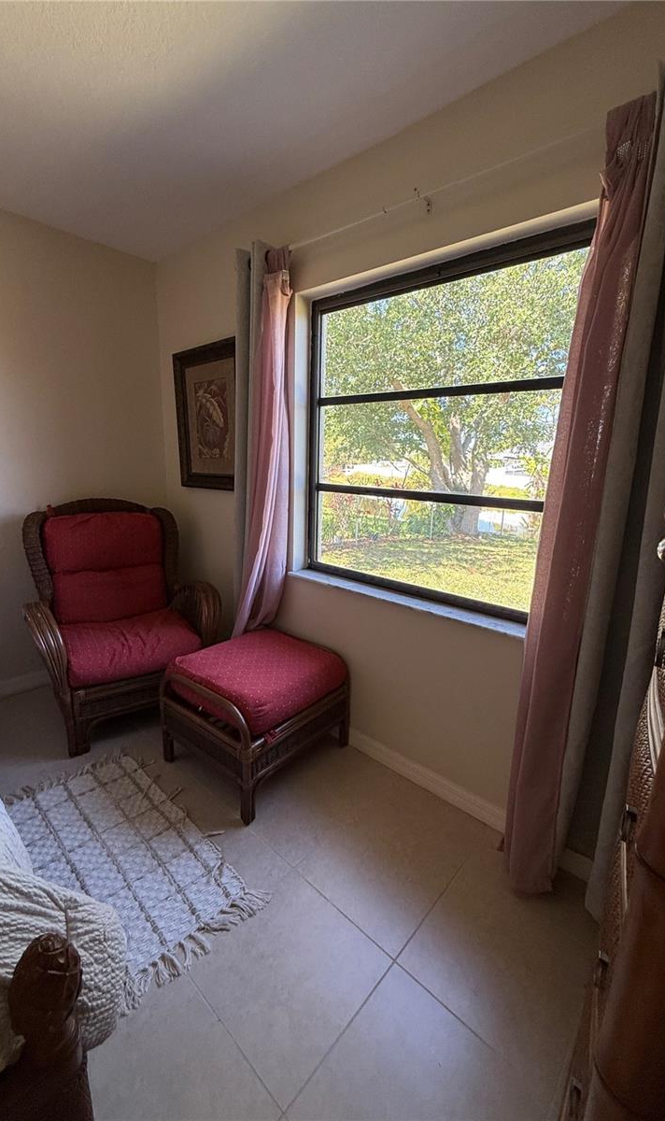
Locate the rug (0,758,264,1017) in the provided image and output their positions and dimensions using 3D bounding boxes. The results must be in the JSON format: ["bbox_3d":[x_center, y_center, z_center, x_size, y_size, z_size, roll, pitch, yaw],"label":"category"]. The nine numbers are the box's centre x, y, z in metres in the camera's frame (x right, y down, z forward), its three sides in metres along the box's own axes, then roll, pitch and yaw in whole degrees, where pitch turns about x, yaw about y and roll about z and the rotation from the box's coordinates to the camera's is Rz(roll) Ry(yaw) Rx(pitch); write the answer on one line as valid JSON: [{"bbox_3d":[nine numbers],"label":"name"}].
[{"bbox_3d":[-0.799,1.015,1.558,0.590,0.015,1.070,-12,18,-44],"label":"rug"}]

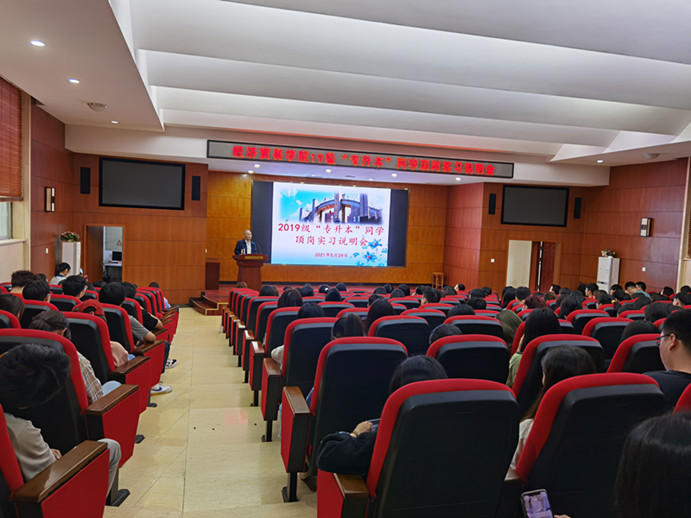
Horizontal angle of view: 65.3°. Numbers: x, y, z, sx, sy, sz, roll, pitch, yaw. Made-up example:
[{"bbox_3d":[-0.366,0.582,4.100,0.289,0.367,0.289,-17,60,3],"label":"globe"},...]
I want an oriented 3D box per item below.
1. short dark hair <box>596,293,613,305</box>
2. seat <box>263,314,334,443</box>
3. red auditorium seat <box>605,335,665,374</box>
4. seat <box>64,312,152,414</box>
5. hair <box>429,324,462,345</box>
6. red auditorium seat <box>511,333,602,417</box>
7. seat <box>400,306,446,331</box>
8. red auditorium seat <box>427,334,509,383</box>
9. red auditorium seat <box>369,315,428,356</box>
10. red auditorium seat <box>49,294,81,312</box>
[{"bbox_3d":[3.353,0.534,6.977,0.175,0.190,0.190,0,5,-30],"label":"short dark hair"},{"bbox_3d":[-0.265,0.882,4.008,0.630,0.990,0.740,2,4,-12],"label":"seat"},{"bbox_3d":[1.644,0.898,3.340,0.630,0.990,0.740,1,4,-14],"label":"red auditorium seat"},{"bbox_3d":[-1.726,0.753,3.590,0.610,0.885,0.650,3,4,4],"label":"seat"},{"bbox_3d":[0.565,0.464,3.074,0.160,0.200,0.190,1,4,-15],"label":"hair"},{"bbox_3d":[1.143,0.833,3.218,0.610,0.885,0.650,1,4,-15],"label":"red auditorium seat"},{"bbox_3d":[0.608,0.929,5.266,0.630,0.990,0.740,2,4,-13],"label":"seat"},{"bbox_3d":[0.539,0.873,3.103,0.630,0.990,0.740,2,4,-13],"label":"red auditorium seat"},{"bbox_3d":[0.333,0.834,4.007,0.610,0.885,0.650,1,4,-15],"label":"red auditorium seat"},{"bbox_3d":[-2.811,0.754,5.504,0.610,0.885,0.650,3,4,4],"label":"red auditorium seat"}]

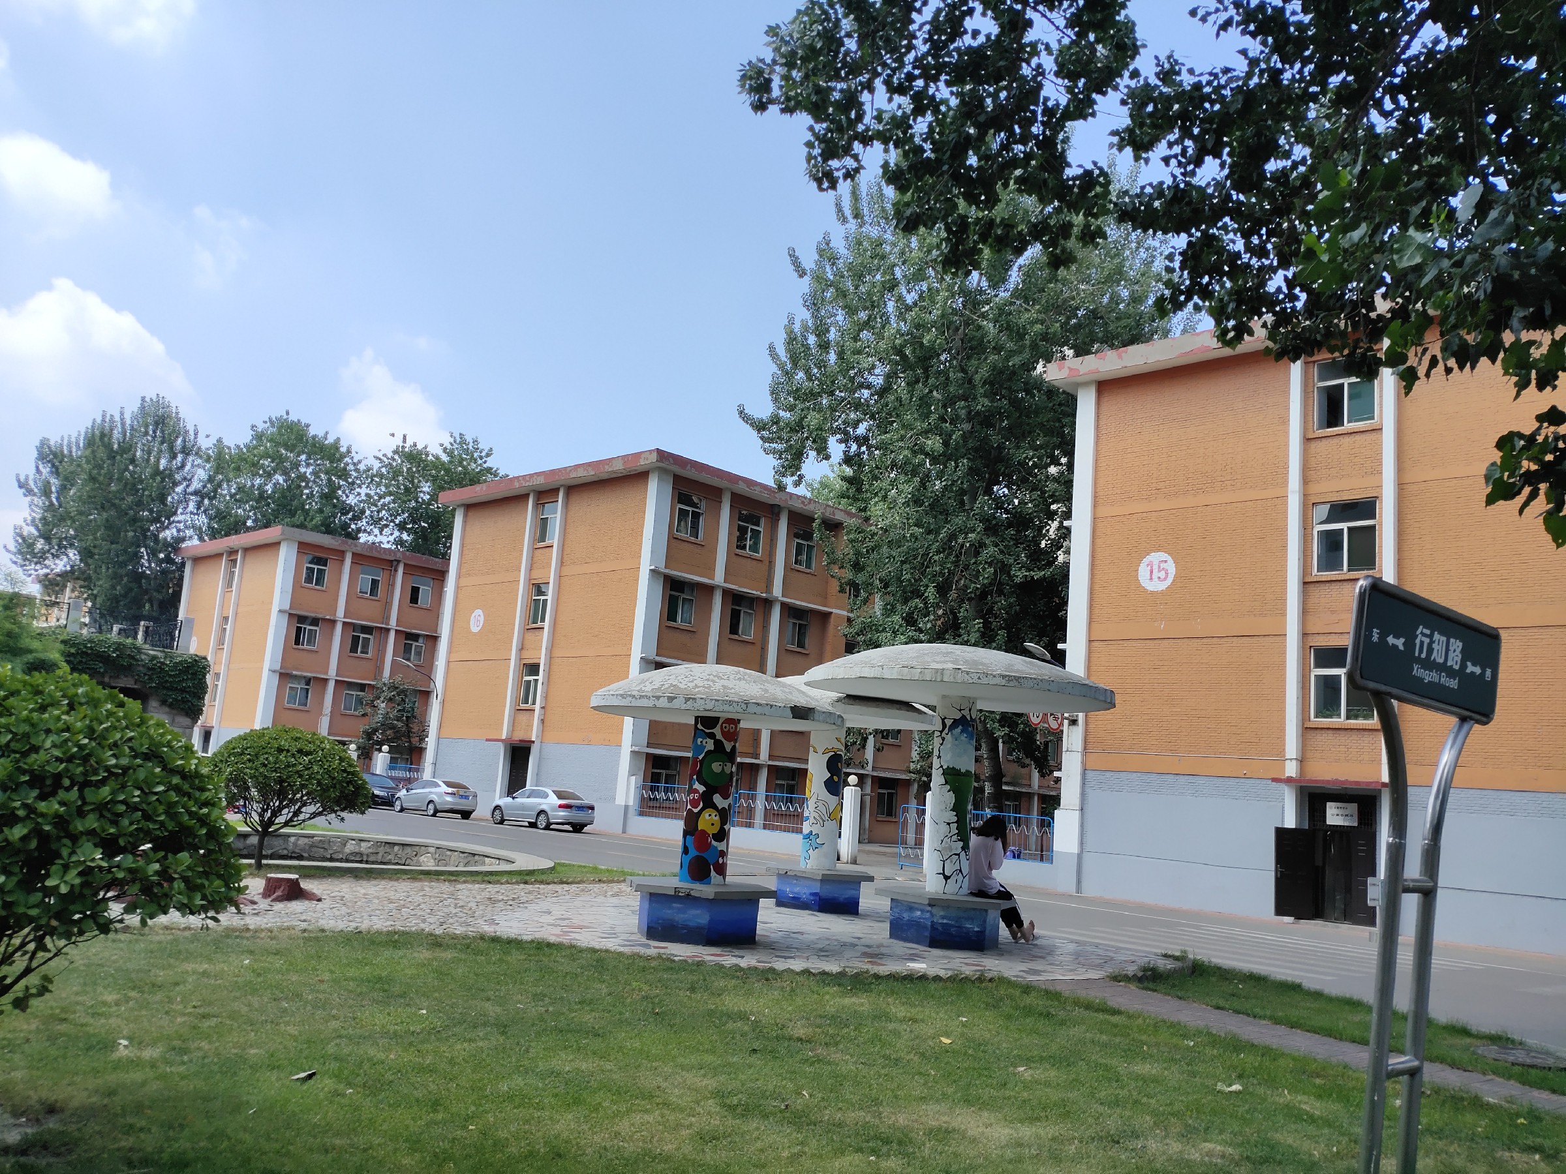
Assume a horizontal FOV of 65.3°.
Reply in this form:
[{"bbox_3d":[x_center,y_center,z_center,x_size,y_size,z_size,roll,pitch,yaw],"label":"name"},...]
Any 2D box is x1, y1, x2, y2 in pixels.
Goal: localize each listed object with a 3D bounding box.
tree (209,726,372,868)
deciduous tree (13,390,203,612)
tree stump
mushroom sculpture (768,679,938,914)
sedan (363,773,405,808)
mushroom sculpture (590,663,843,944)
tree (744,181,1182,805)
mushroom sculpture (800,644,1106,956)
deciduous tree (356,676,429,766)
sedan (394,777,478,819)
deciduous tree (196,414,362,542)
[{"bbox_3d":[-5.963,2.559,14.767,1.860,1.700,1.820,8,-10,-21],"label":"tree"},{"bbox_3d":[-45.842,-0.655,82.100,11.800,25.220,11.300,10,-11,-29],"label":"deciduous tree"},{"bbox_3d":[-4.863,2.936,11.983,0.540,0.220,0.480,8,-10,-20],"label":"tree stump"},{"bbox_3d":[0.530,2.558,15.297,2.730,2.880,2.730,4,-9,3],"label":"mushroom sculpture"},{"bbox_3d":[-17.669,8.758,52.634,4.650,1.460,1.800,-5,-13,44],"label":"sedan"},{"bbox_3d":[-0.709,2.010,11.613,2.430,2.570,2.430,5,-9,-3],"label":"mushroom sculpture"},{"bbox_3d":[5.916,-2.563,38.636,13.000,22.660,12.300,3,-9,8],"label":"tree"},{"bbox_3d":[1.787,2.144,12.844,3.260,3.100,3.260,3,-9,8],"label":"mushroom sculpture"},{"bbox_3d":[-18.558,7.226,58.018,3.400,6.050,3.300,7,-10,-17],"label":"deciduous tree"},{"bbox_3d":[-13.738,8.416,48.801,4.320,1.460,1.720,-5,-13,44],"label":"sedan"},{"bbox_3d":[-36.360,0.365,87.365,11.000,26.400,10.500,8,-10,-22],"label":"deciduous tree"}]

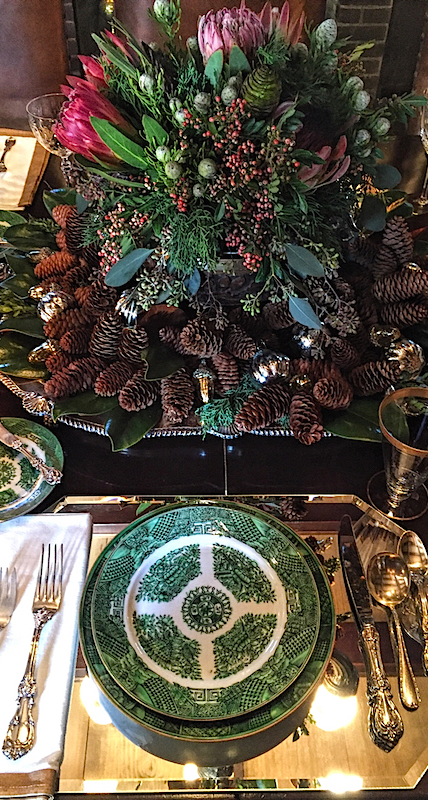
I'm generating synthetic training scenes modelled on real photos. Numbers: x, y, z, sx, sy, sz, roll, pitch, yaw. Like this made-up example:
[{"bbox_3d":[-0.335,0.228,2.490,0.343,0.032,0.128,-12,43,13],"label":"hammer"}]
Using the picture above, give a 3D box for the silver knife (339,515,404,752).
[{"bbox_3d":[0.147,0.215,0.660,0.026,0.014,0.242,0,46,-1],"label":"silver knife"}]

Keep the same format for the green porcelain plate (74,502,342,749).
[{"bbox_3d":[-0.006,0.200,0.636,0.232,0.036,0.232,0,47,0],"label":"green porcelain plate"}]

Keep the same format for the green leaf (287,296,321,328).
[{"bbox_3d":[0.112,-0.106,0.820,0.062,0.010,0.026,43,92,7],"label":"green leaf"}]

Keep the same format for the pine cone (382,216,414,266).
[{"bbox_3d":[0.280,-0.235,0.998,0.045,0.045,0.088,1,67,1],"label":"pine cone"}]

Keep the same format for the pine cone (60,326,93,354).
[{"bbox_3d":[-0.168,-0.075,0.844,0.062,0.036,0.036,-16,49,-18],"label":"pine cone"}]

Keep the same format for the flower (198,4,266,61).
[{"bbox_3d":[0.020,-0.382,0.707,0.072,0.074,0.072,0,43,0],"label":"flower"}]

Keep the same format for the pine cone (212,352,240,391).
[{"bbox_3d":[0.015,-0.034,0.862,0.036,0.036,0.066,-4,54,-4],"label":"pine cone"}]

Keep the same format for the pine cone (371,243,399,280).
[{"bbox_3d":[0.242,-0.198,0.951,0.038,0.038,0.066,12,69,10],"label":"pine cone"}]

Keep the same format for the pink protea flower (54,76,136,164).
[{"bbox_3d":[-0.157,-0.368,0.895,0.120,0.082,0.082,31,52,6],"label":"pink protea flower"}]

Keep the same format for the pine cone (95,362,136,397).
[{"bbox_3d":[-0.122,-0.031,0.852,0.036,0.036,0.065,33,66,27],"label":"pine cone"}]

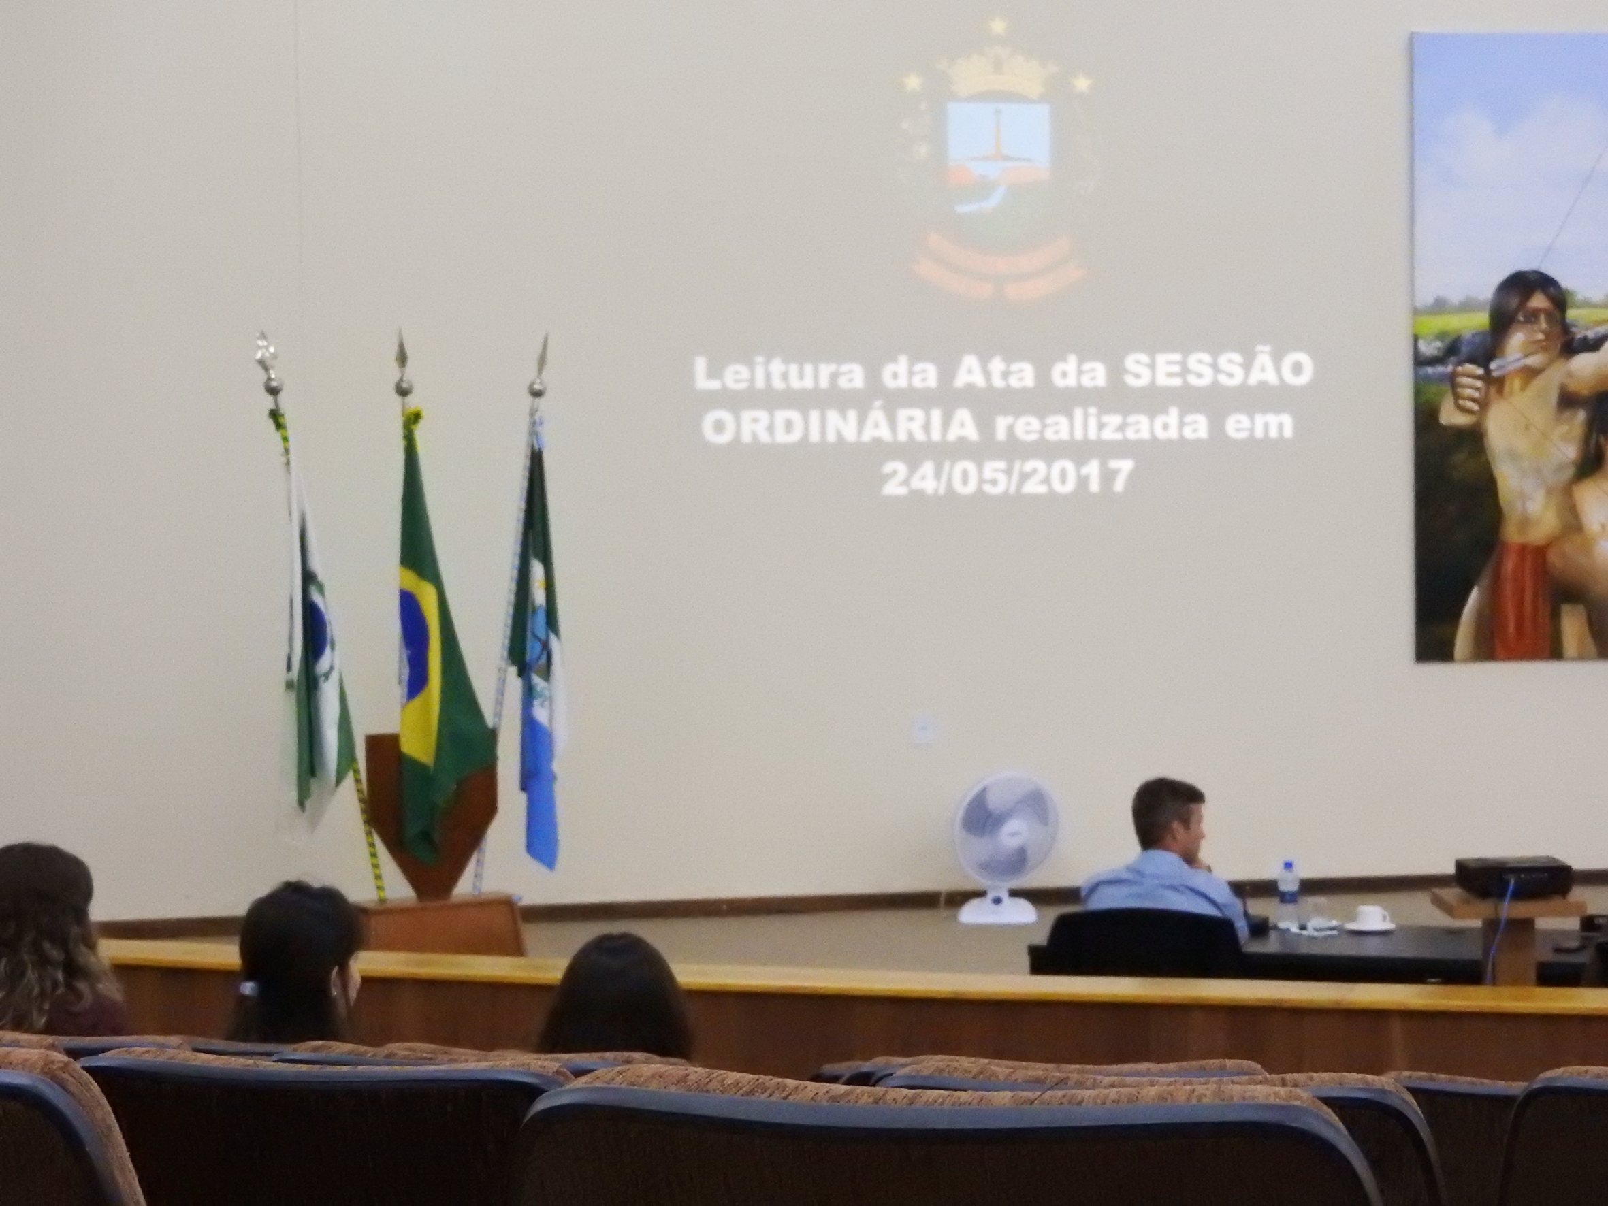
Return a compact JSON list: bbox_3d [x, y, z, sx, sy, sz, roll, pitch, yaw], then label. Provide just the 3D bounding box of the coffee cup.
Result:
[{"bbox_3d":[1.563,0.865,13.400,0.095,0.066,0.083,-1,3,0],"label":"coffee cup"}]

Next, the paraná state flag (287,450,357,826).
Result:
[{"bbox_3d":[-1.798,0.117,18.200,0.249,1.430,0.200,-2,4,-15],"label":"paraná state flag"}]

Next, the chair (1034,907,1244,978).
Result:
[{"bbox_3d":[0.946,1.229,12.725,0.580,0.925,0.600,0,4,20],"label":"chair"}]

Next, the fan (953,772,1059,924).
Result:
[{"bbox_3d":[0.814,0.988,19.620,0.425,0.610,0.290,-2,4,-12],"label":"fan"}]

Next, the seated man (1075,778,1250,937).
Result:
[{"bbox_3d":[0.995,1.067,12.974,0.540,1.218,0.720,1,4,24],"label":"seated man"}]

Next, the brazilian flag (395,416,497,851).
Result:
[{"bbox_3d":[-1.333,0.127,18.250,0.348,1.697,0.240,-2,4,-15],"label":"brazilian flag"}]

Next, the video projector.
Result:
[{"bbox_3d":[1.863,0.724,12.800,0.290,0.095,0.235,-1,3,-8],"label":"video projector"}]

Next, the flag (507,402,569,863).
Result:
[{"bbox_3d":[-1.005,0.147,18.400,0.212,1.711,0.200,-2,4,-15],"label":"flag"}]

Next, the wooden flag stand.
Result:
[{"bbox_3d":[-1.383,0.938,18.300,0.620,0.903,0.340,-2,4,-20],"label":"wooden flag stand"}]

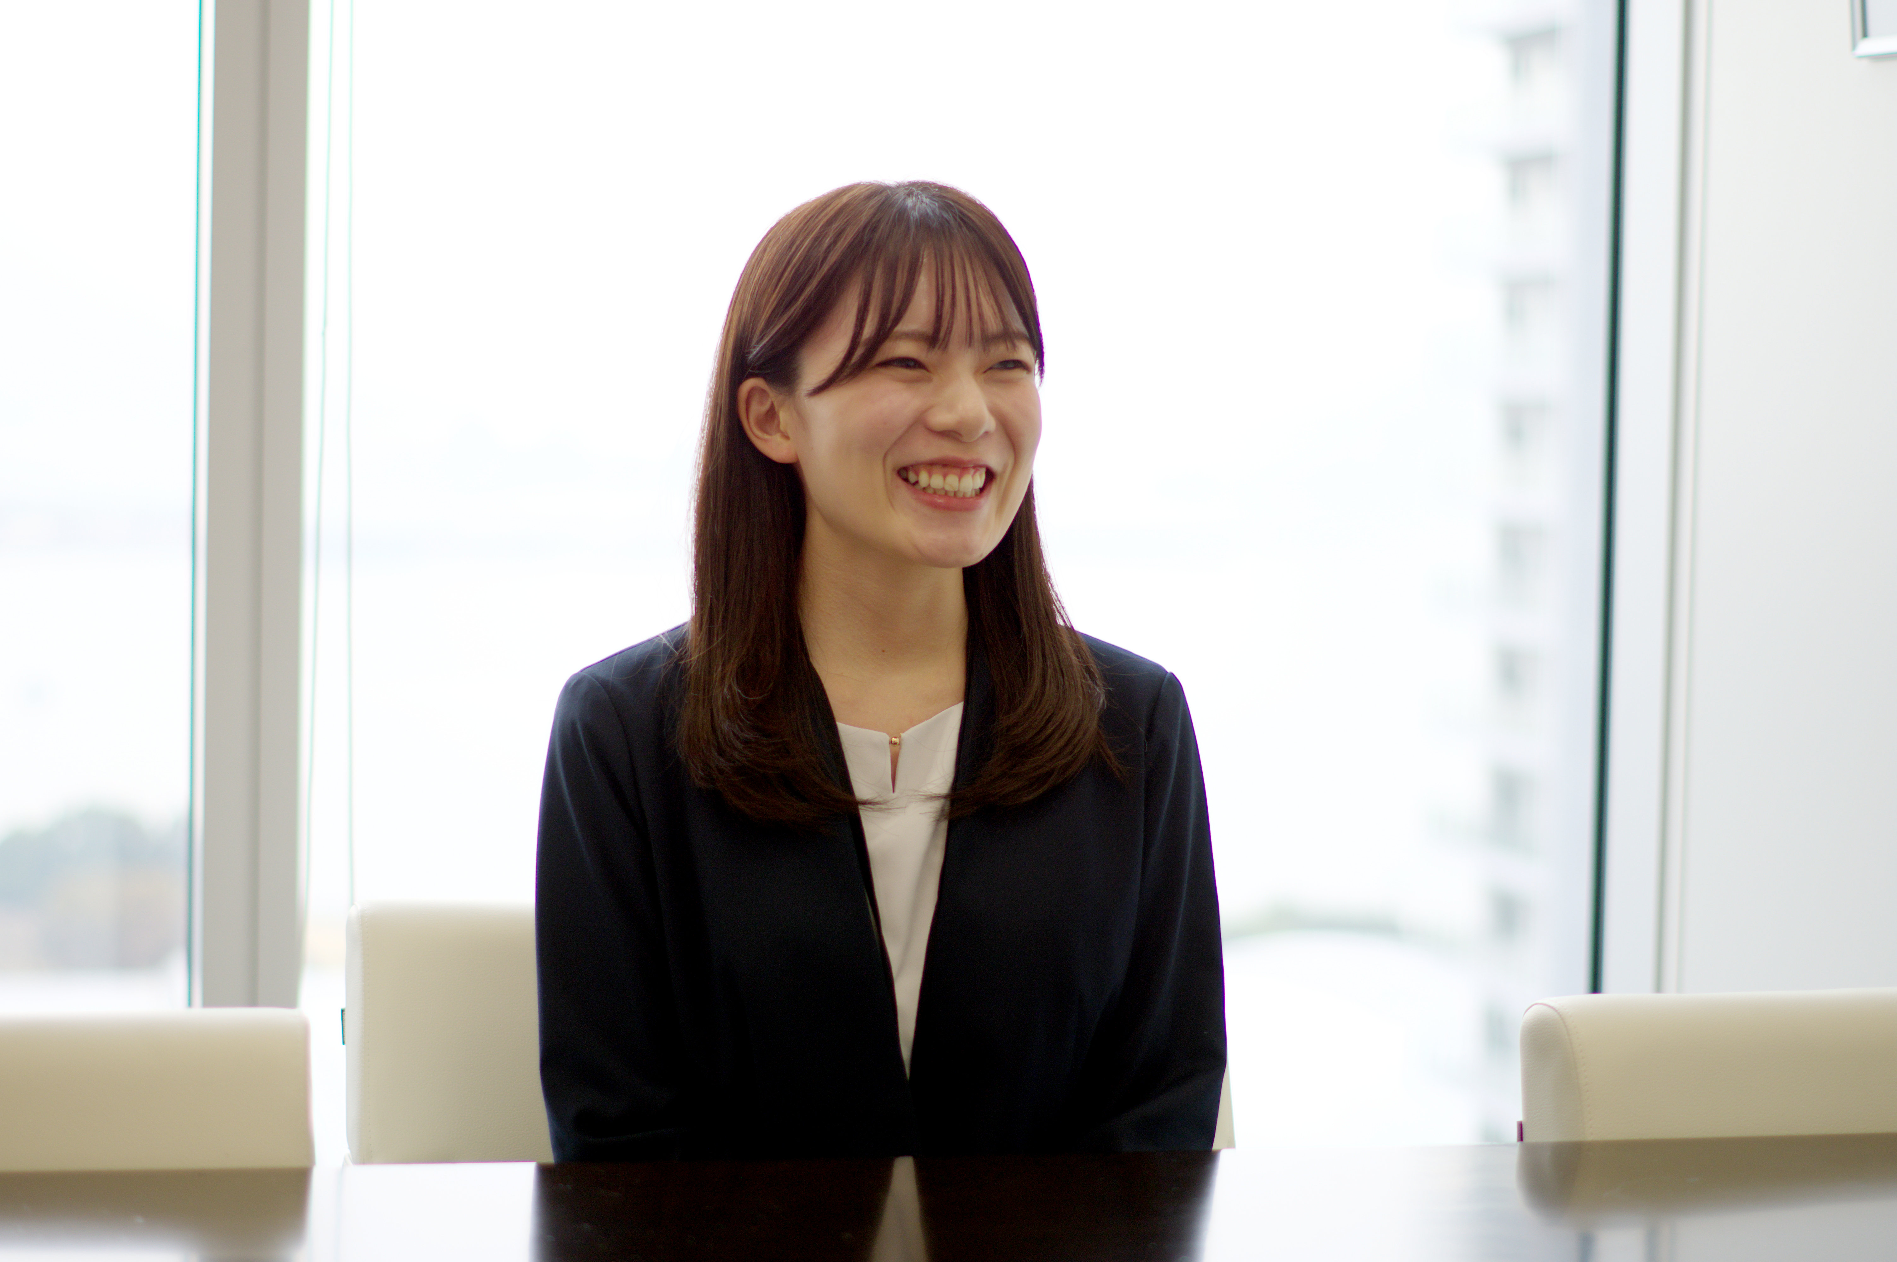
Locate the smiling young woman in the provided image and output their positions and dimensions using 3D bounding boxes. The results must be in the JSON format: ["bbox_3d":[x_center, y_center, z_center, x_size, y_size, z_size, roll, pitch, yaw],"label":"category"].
[{"bbox_3d":[0.005,0.368,2.200,0.440,1.260,0.680,1,2,-11],"label":"smiling young woman"}]

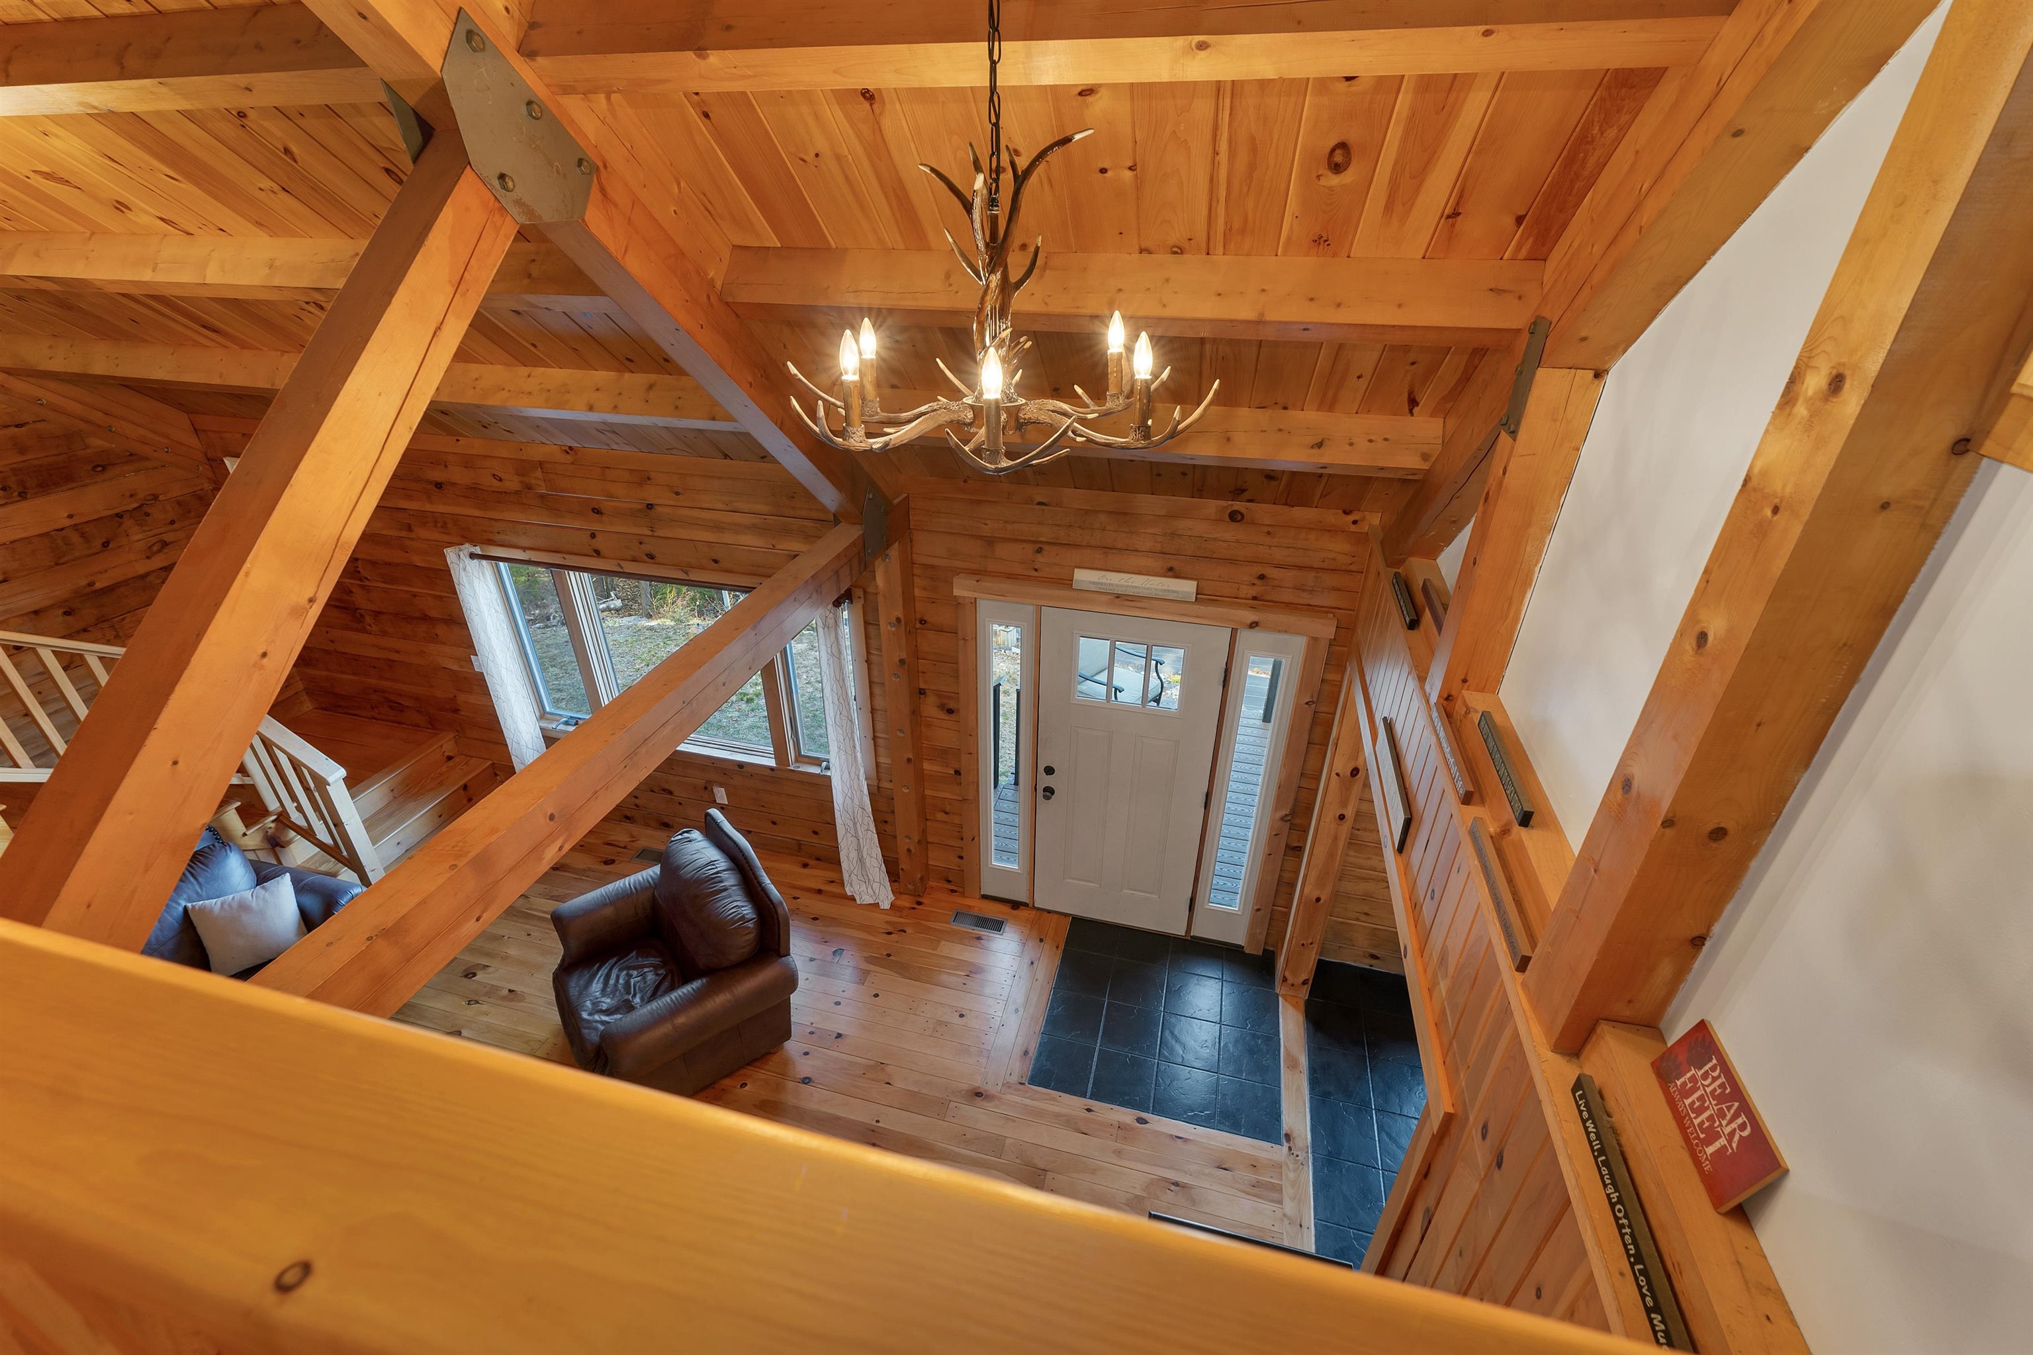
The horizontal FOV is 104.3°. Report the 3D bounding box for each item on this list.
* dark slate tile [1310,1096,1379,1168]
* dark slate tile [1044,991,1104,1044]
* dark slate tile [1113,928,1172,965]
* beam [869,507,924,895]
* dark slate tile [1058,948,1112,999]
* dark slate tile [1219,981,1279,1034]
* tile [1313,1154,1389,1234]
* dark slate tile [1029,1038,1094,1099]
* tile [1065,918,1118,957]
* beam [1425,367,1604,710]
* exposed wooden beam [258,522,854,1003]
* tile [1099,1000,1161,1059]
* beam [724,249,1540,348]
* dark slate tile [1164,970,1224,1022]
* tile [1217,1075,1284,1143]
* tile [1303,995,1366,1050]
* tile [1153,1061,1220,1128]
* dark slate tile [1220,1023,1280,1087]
[{"bbox_3d":[1.551,2.153,3.737,0.291,0.012,0.283,7,31,12],"label":"dark slate tile"},{"bbox_3d":[0.320,1.837,4.267,0.295,0.012,0.291,7,31,12],"label":"dark slate tile"},{"bbox_3d":[0.749,1.602,4.670,0.305,0.012,0.251,7,31,12],"label":"dark slate tile"},{"bbox_3d":[-0.630,0.316,4.449,0.135,2.420,0.130,7,31,12],"label":"beam"},{"bbox_3d":[0.389,1.696,4.509,0.295,0.012,0.278,7,31,12],"label":"dark slate tile"},{"bbox_3d":[1.285,1.819,4.343,0.306,0.013,0.297,7,30,13],"label":"dark slate tile"},{"bbox_3d":[1.469,2.290,3.490,0.292,0.013,0.291,7,30,13],"label":"tile"},{"bbox_3d":[0.243,1.986,4.036,0.311,0.013,0.292,7,30,13],"label":"dark slate tile"},{"bbox_3d":[0.454,1.564,4.733,0.295,0.012,0.251,7,31,12],"label":"tile"},{"bbox_3d":[1.308,-0.344,2.118,0.148,0.929,0.141,7,30,13],"label":"beam"},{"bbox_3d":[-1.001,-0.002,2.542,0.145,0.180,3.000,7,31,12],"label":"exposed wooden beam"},{"bbox_3d":[0.615,1.875,4.204,0.305,0.012,0.291,7,31,12],"label":"tile"},{"bbox_3d":[0.205,-1.034,2.137,2.130,0.180,0.100,7,-8,12],"label":"beam"},{"bbox_3d":[0.988,1.780,4.413,0.297,0.013,0.297,7,30,13],"label":"dark slate tile"},{"bbox_3d":[1.132,2.098,3.836,0.306,0.013,0.292,7,30,13],"label":"tile"},{"bbox_3d":[1.716,1.877,4.238,0.292,0.013,0.288,7,30,13],"label":"tile"},{"bbox_3d":[0.836,2.061,3.904,0.297,0.013,0.292,7,30,13],"label":"tile"},{"bbox_3d":[1.209,1.959,4.088,0.306,0.013,0.297,7,30,13],"label":"dark slate tile"}]

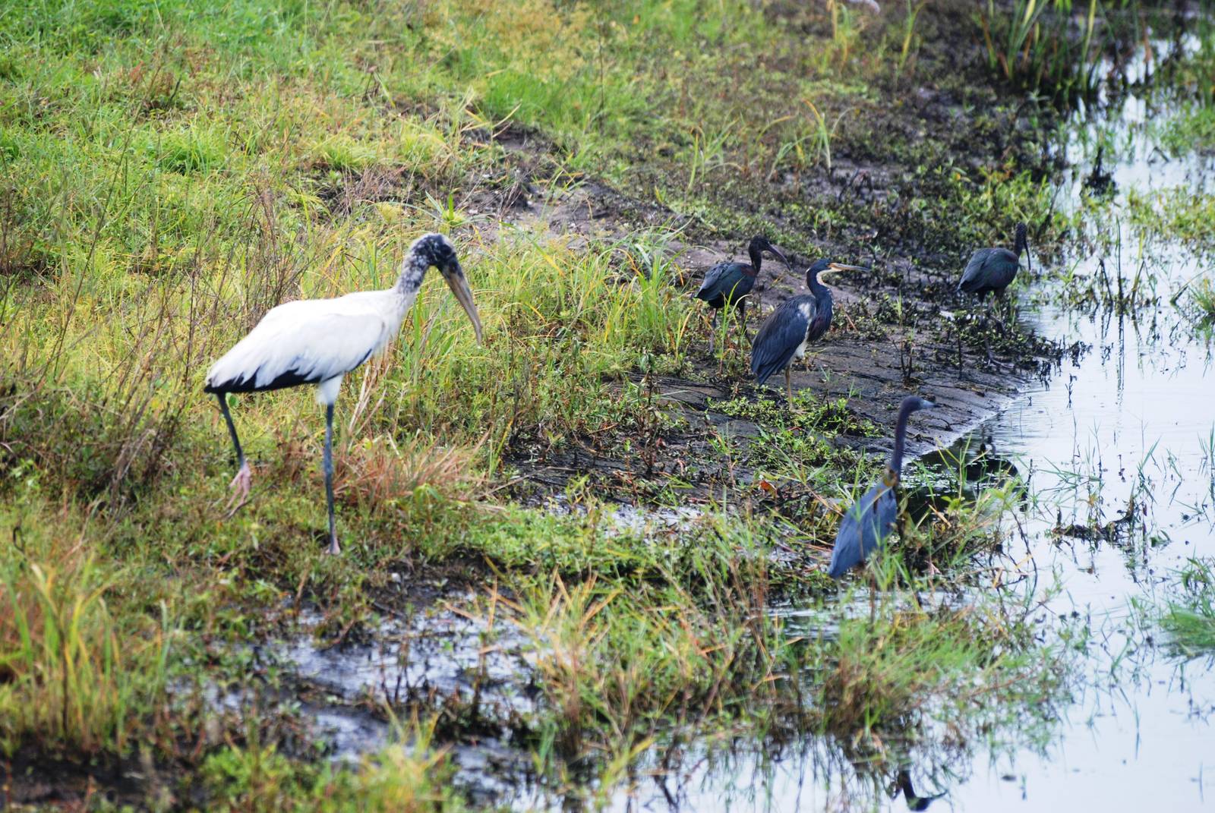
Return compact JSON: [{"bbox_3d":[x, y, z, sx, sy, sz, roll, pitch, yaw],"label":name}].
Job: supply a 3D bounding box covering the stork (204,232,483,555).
[{"bbox_3d":[-0.705,-0.033,26.300,0.720,0.850,0.250,0,5,6],"label":"stork"}]

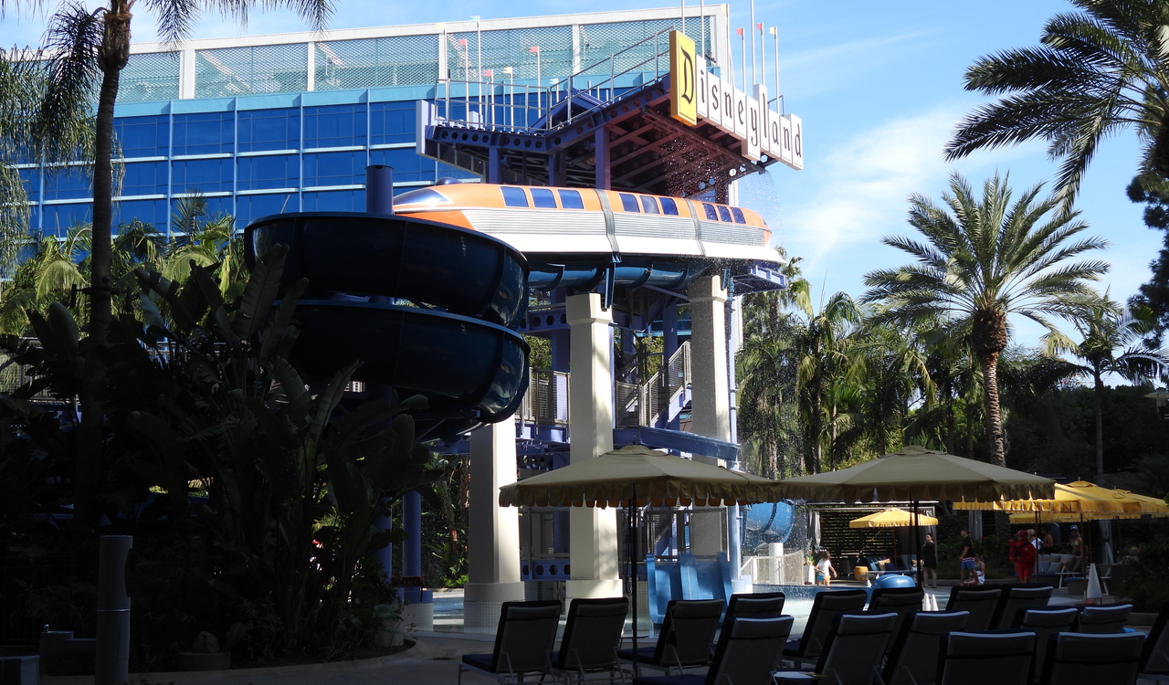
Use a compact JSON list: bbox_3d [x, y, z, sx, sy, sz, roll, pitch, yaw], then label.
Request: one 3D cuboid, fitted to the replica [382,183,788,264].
[{"bbox_3d":[0.630,-2.399,30.311,1.550,1.340,12.130,-7,-3,40],"label":"replica"}]

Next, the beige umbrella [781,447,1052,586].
[{"bbox_3d":[3.763,2.493,16.356,3.050,2.750,2.950,-3,-8,14],"label":"beige umbrella"}]

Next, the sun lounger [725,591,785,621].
[{"bbox_3d":[1.566,3.332,16.057,0.690,1.070,1.680,2,-8,-22],"label":"sun lounger"}]

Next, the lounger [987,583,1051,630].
[{"bbox_3d":[4.763,3.358,16.954,0.683,1.051,1.612,2,-8,-22],"label":"lounger"}]

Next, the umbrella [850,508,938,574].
[{"bbox_3d":[10.044,6.618,46.952,2.856,2.443,2.754,-3,-8,20],"label":"umbrella"}]

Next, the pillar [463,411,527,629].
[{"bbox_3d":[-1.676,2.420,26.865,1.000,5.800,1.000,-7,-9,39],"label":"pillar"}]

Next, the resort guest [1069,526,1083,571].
[{"bbox_3d":[14.027,6.160,41.348,0.490,1.775,0.347,-5,-9,28],"label":"resort guest"}]

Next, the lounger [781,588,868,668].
[{"bbox_3d":[2.503,3.370,16.452,0.690,1.070,1.680,3,-8,-25],"label":"lounger"}]

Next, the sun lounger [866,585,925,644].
[{"bbox_3d":[3.145,3.375,16.561,0.690,1.070,1.680,3,-8,-25],"label":"sun lounger"}]

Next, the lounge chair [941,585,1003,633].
[{"bbox_3d":[4.069,3.311,16.550,0.683,1.051,1.612,2,-8,-22],"label":"lounge chair"}]

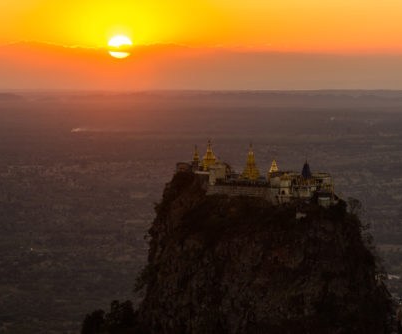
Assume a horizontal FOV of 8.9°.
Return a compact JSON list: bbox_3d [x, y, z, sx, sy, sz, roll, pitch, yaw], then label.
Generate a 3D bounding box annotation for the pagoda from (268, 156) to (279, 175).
[{"bbox_3d":[33.842,-0.700,1200.000,5.400,8.500,5.400,0,2,9],"label":"pagoda"}]

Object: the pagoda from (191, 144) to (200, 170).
[{"bbox_3d":[-2.488,-4.930,1207.000,3.600,11.200,3.600,0,2,9],"label":"pagoda"}]

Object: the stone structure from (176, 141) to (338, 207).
[{"bbox_3d":[25.906,3.034,1200.000,70.000,29.500,42.000,0,2,9],"label":"stone structure"}]

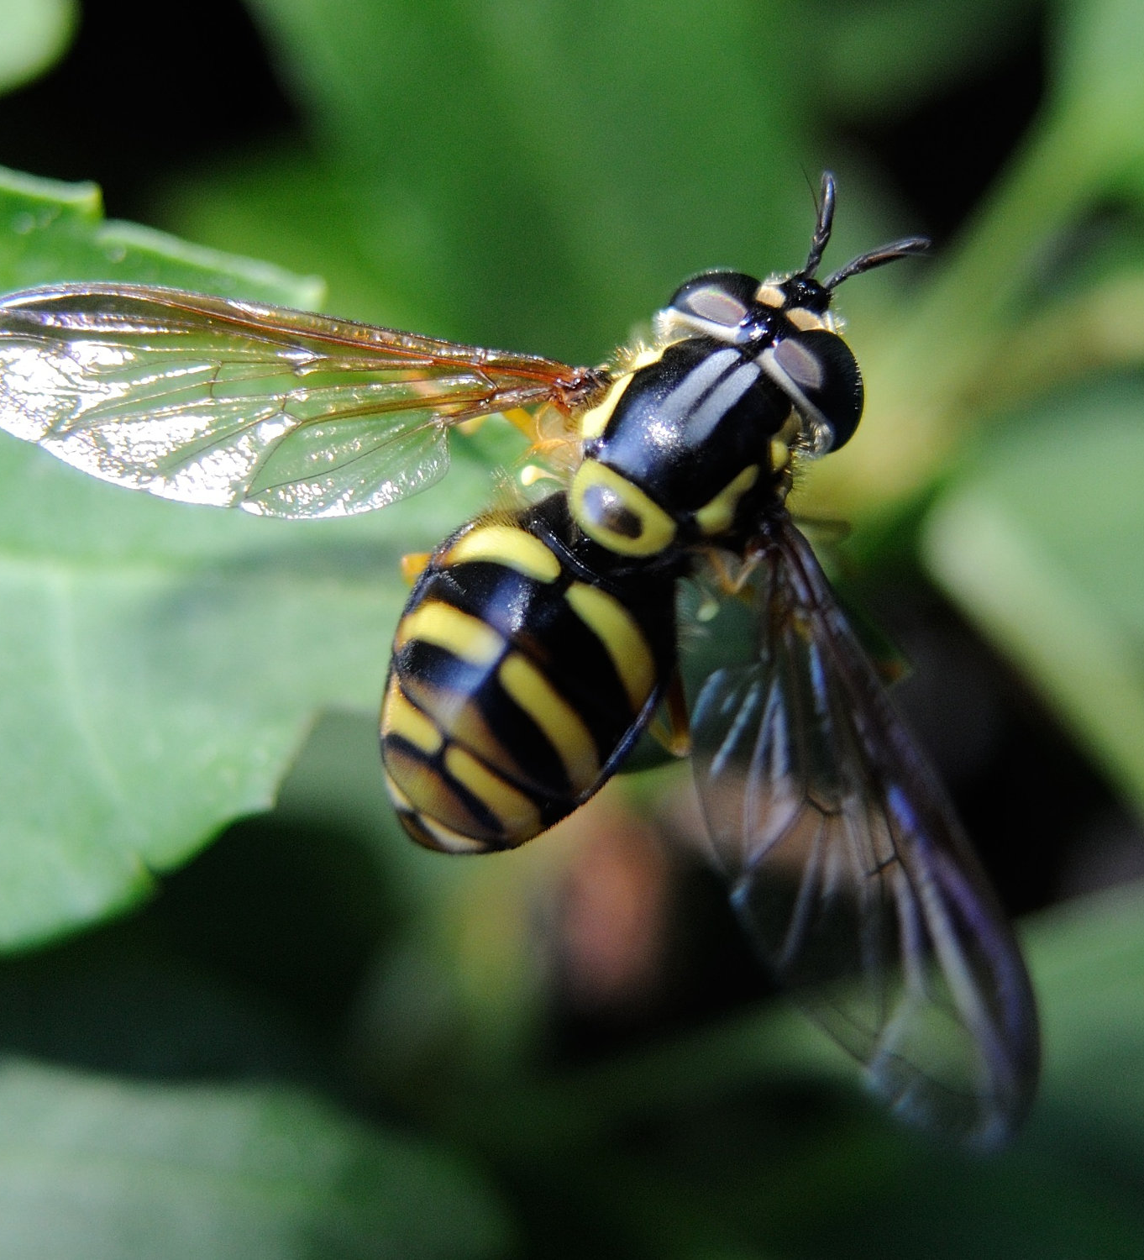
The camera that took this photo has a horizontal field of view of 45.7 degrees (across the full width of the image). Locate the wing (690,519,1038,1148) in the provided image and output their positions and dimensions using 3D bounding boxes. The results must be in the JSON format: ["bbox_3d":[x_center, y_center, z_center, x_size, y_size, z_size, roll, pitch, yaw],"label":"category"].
[{"bbox_3d":[0.005,0.004,0.022,0.004,0.001,0.011,-24,86,0],"label":"wing"}]

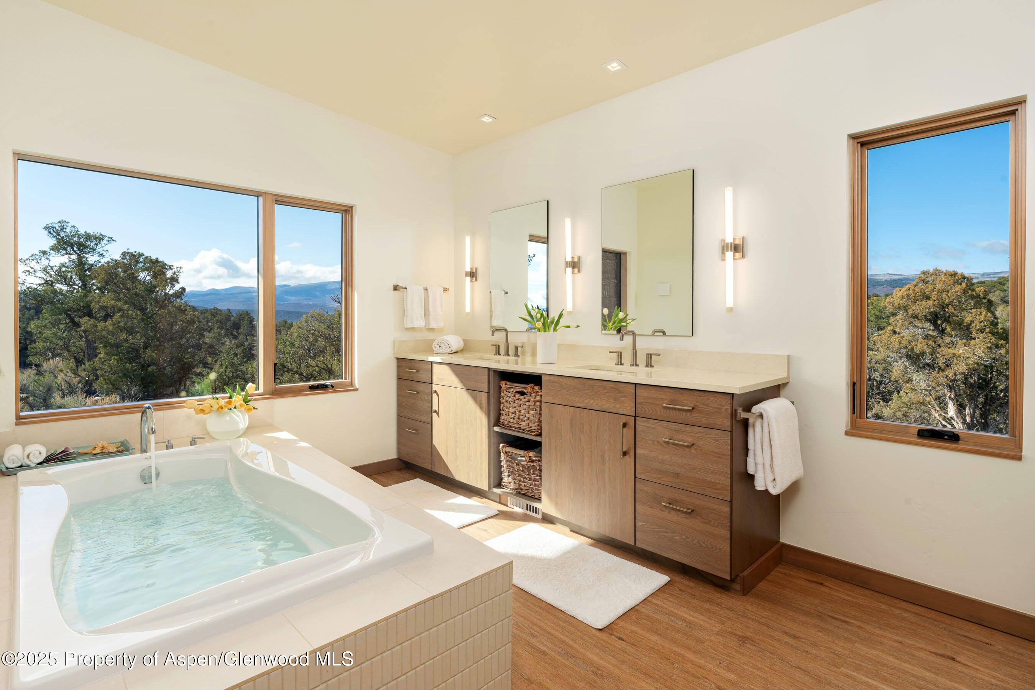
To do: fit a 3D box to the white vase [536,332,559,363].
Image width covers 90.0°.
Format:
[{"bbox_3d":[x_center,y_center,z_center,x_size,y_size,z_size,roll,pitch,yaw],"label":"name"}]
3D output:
[{"bbox_3d":[0.191,0.016,3.254,0.141,0.192,0.141,0,2,0],"label":"white vase"}]

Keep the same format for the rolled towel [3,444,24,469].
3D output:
[{"bbox_3d":[-2.355,0.528,2.418,0.070,0.075,0.150,-2,3,-43],"label":"rolled towel"}]

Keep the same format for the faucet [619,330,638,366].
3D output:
[{"bbox_3d":[0.641,0.021,2.973,0.155,0.210,0.055,-2,3,-43],"label":"faucet"}]

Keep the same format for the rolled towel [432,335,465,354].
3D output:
[{"bbox_3d":[-0.547,0.003,4.117,0.170,0.132,0.200,1,2,21],"label":"rolled towel"}]

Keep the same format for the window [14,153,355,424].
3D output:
[{"bbox_3d":[-1.843,-0.312,3.187,1.800,1.345,0.100,-2,3,-43],"label":"window"}]

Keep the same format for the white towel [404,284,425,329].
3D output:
[{"bbox_3d":[-0.809,-0.297,4.059,0.175,0.330,0.070,-2,3,-43],"label":"white towel"}]

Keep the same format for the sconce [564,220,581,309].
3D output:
[{"bbox_3d":[0.346,-0.522,3.386,0.095,0.610,0.115,-3,4,-44],"label":"sconce"}]

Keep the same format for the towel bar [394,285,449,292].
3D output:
[{"bbox_3d":[-0.733,-0.444,4.105,0.510,0.050,0.080,-3,4,-44],"label":"towel bar"}]

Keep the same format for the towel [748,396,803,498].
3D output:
[{"bbox_3d":[1.118,0.426,2.258,0.320,0.385,0.130,-3,4,-44],"label":"towel"}]

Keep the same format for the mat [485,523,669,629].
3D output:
[{"bbox_3d":[0.199,1.064,2.506,0.540,0.025,0.885,-3,4,-44],"label":"mat"}]

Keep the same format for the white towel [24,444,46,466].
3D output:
[{"bbox_3d":[-2.297,0.523,2.467,0.075,0.080,0.140,-2,3,-43],"label":"white towel"}]

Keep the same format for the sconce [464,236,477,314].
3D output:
[{"bbox_3d":[-0.379,-0.561,4.148,0.105,0.612,0.110,-2,3,-43],"label":"sconce"}]

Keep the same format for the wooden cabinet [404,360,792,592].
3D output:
[{"bbox_3d":[0.173,0.565,3.255,0.565,0.900,2.650,-2,3,-43],"label":"wooden cabinet"}]

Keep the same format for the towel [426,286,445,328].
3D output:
[{"bbox_3d":[-0.663,-0.297,4.146,0.160,0.335,0.075,-3,4,-44],"label":"towel"}]

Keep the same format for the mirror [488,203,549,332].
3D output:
[{"bbox_3d":[0.005,-0.547,3.784,0.025,0.900,0.595,-3,4,-44],"label":"mirror"}]

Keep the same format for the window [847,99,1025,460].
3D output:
[{"bbox_3d":[1.686,-0.249,2.127,0.090,1.325,0.560,-3,4,-44],"label":"window"}]

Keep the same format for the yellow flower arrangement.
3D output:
[{"bbox_3d":[-1.679,0.314,2.959,0.330,0.175,0.240,-3,4,-44],"label":"yellow flower arrangement"}]

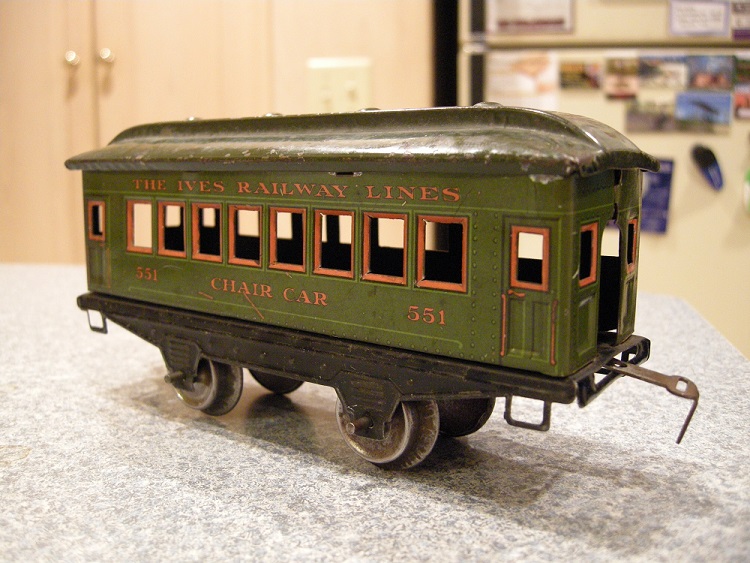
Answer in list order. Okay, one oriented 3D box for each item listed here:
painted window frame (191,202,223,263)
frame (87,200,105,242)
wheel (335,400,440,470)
[{"bbox_3d":[-0.046,-0.013,0.207,0.012,0.016,0.001,7,11,36],"label":"painted window frame"},{"bbox_3d":[-0.087,-0.019,0.237,0.008,0.012,0.001,7,11,36],"label":"frame"},{"bbox_3d":[0.001,0.032,0.185,0.030,0.030,0.006,7,11,36],"label":"wheel"}]

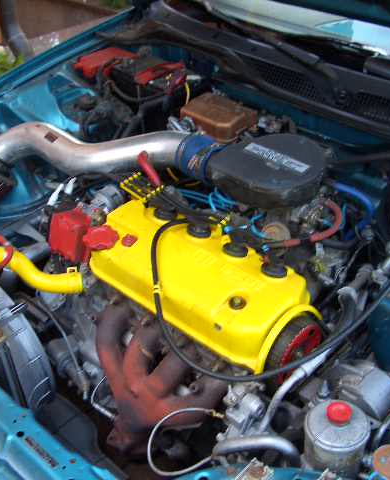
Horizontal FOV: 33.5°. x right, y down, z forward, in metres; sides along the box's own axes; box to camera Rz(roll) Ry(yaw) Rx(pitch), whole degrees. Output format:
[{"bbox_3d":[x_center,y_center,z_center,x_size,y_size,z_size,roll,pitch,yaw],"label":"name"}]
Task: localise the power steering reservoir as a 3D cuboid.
[{"bbox_3d":[0.179,0.271,0.847,0.082,0.118,0.082,2,32,-1],"label":"power steering reservoir"}]

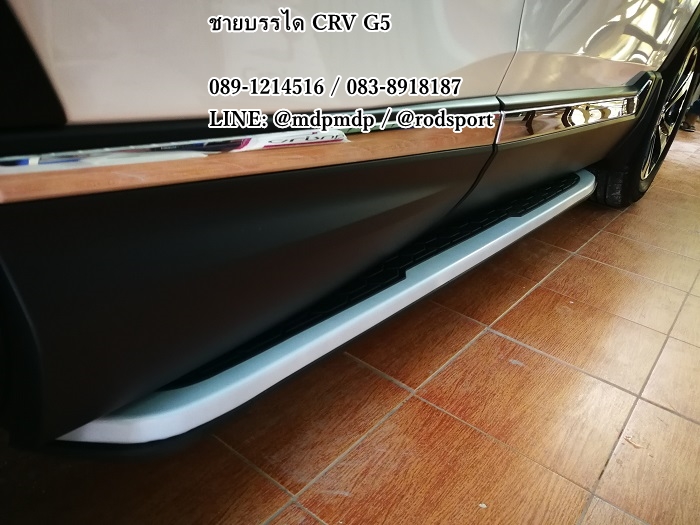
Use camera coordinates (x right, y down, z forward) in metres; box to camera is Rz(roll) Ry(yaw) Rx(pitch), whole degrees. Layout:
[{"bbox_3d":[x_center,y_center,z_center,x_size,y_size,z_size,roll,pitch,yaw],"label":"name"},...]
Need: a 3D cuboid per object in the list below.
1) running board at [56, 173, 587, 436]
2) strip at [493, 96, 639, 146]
[{"bbox_3d":[0.199,-0.043,1.105,0.170,0.055,1.630,25,30,31],"label":"running board"},{"bbox_3d":[0.493,-0.308,1.138,0.025,0.055,0.950,25,28,30],"label":"strip"}]

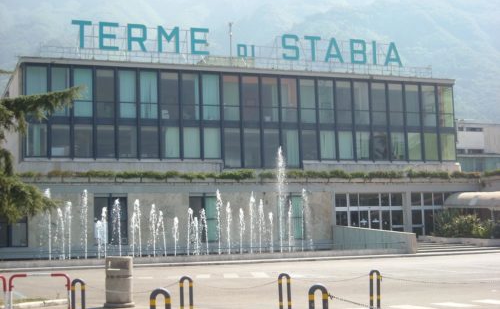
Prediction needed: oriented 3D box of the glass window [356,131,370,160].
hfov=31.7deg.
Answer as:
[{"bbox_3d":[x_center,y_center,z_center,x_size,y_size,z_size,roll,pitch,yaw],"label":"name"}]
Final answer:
[{"bbox_3d":[8.190,-0.629,63.771,1.218,2.017,0.100,1,-6,-22],"label":"glass window"}]

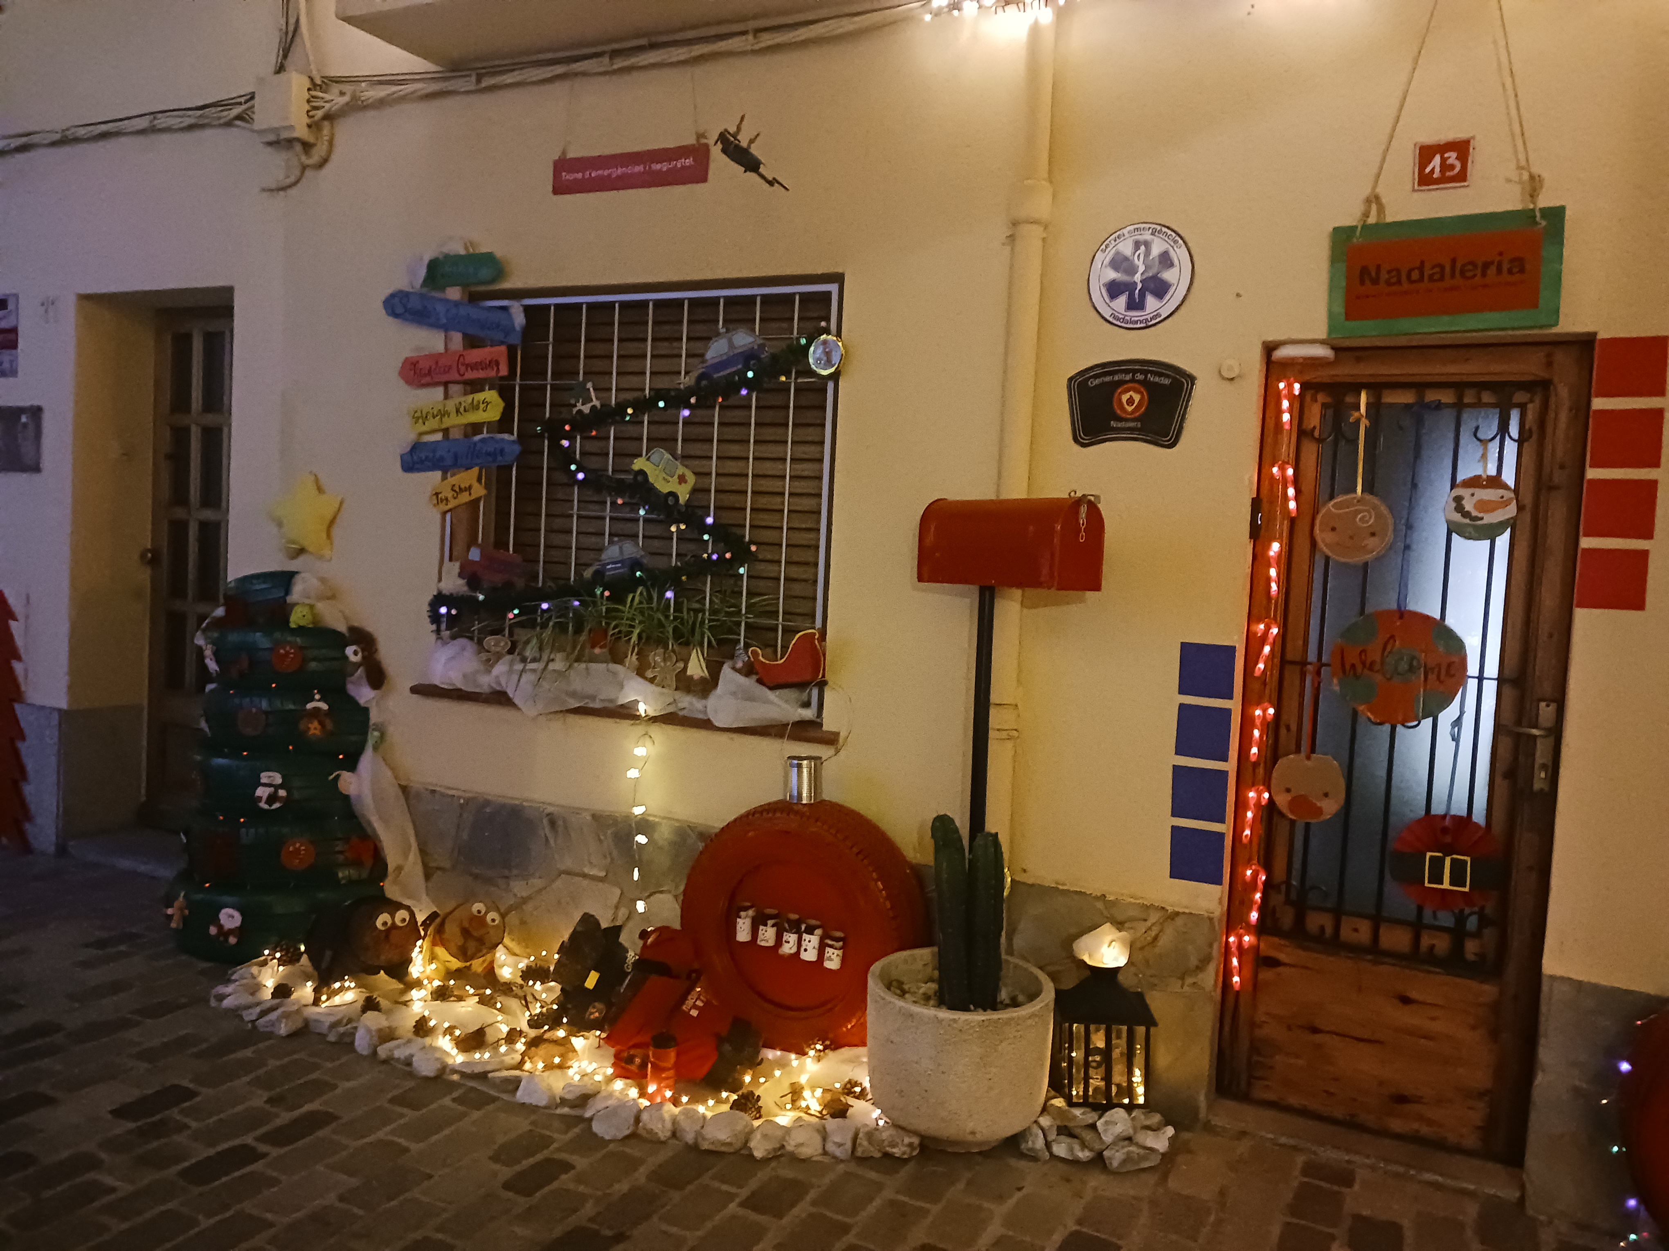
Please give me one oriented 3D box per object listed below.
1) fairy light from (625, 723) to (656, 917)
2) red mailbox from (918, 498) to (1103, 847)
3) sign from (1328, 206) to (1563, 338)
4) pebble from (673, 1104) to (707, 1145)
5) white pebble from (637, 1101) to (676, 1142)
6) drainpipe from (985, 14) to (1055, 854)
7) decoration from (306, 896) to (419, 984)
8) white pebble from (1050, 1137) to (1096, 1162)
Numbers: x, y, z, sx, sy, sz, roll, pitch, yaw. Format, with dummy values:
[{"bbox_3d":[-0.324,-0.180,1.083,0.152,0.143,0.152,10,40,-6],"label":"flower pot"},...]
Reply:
[{"bbox_3d":[-0.624,0.622,4.164,0.095,0.620,0.045,4,4,26],"label":"fairy light"},{"bbox_3d":[0.413,0.347,3.321,0.167,1.346,0.477,0,4,-39],"label":"red mailbox"},{"bbox_3d":[1.416,-0.816,3.034,0.490,0.269,0.020,3,3,26],"label":"sign"},{"bbox_3d":[-0.345,1.198,3.118,0.080,0.080,0.080,4,4,27],"label":"pebble"},{"bbox_3d":[-0.453,1.267,3.325,0.105,0.085,0.095,2,4,-7],"label":"white pebble"},{"bbox_3d":[0.475,-0.275,3.428,0.100,2.605,0.100,4,4,27],"label":"drainpipe"},{"bbox_3d":[-1.423,0.947,3.930,0.320,0.235,0.220,-5,-2,42],"label":"decoration"},{"bbox_3d":[0.579,1.271,3.156,0.105,0.055,0.075,3,4,12],"label":"white pebble"}]

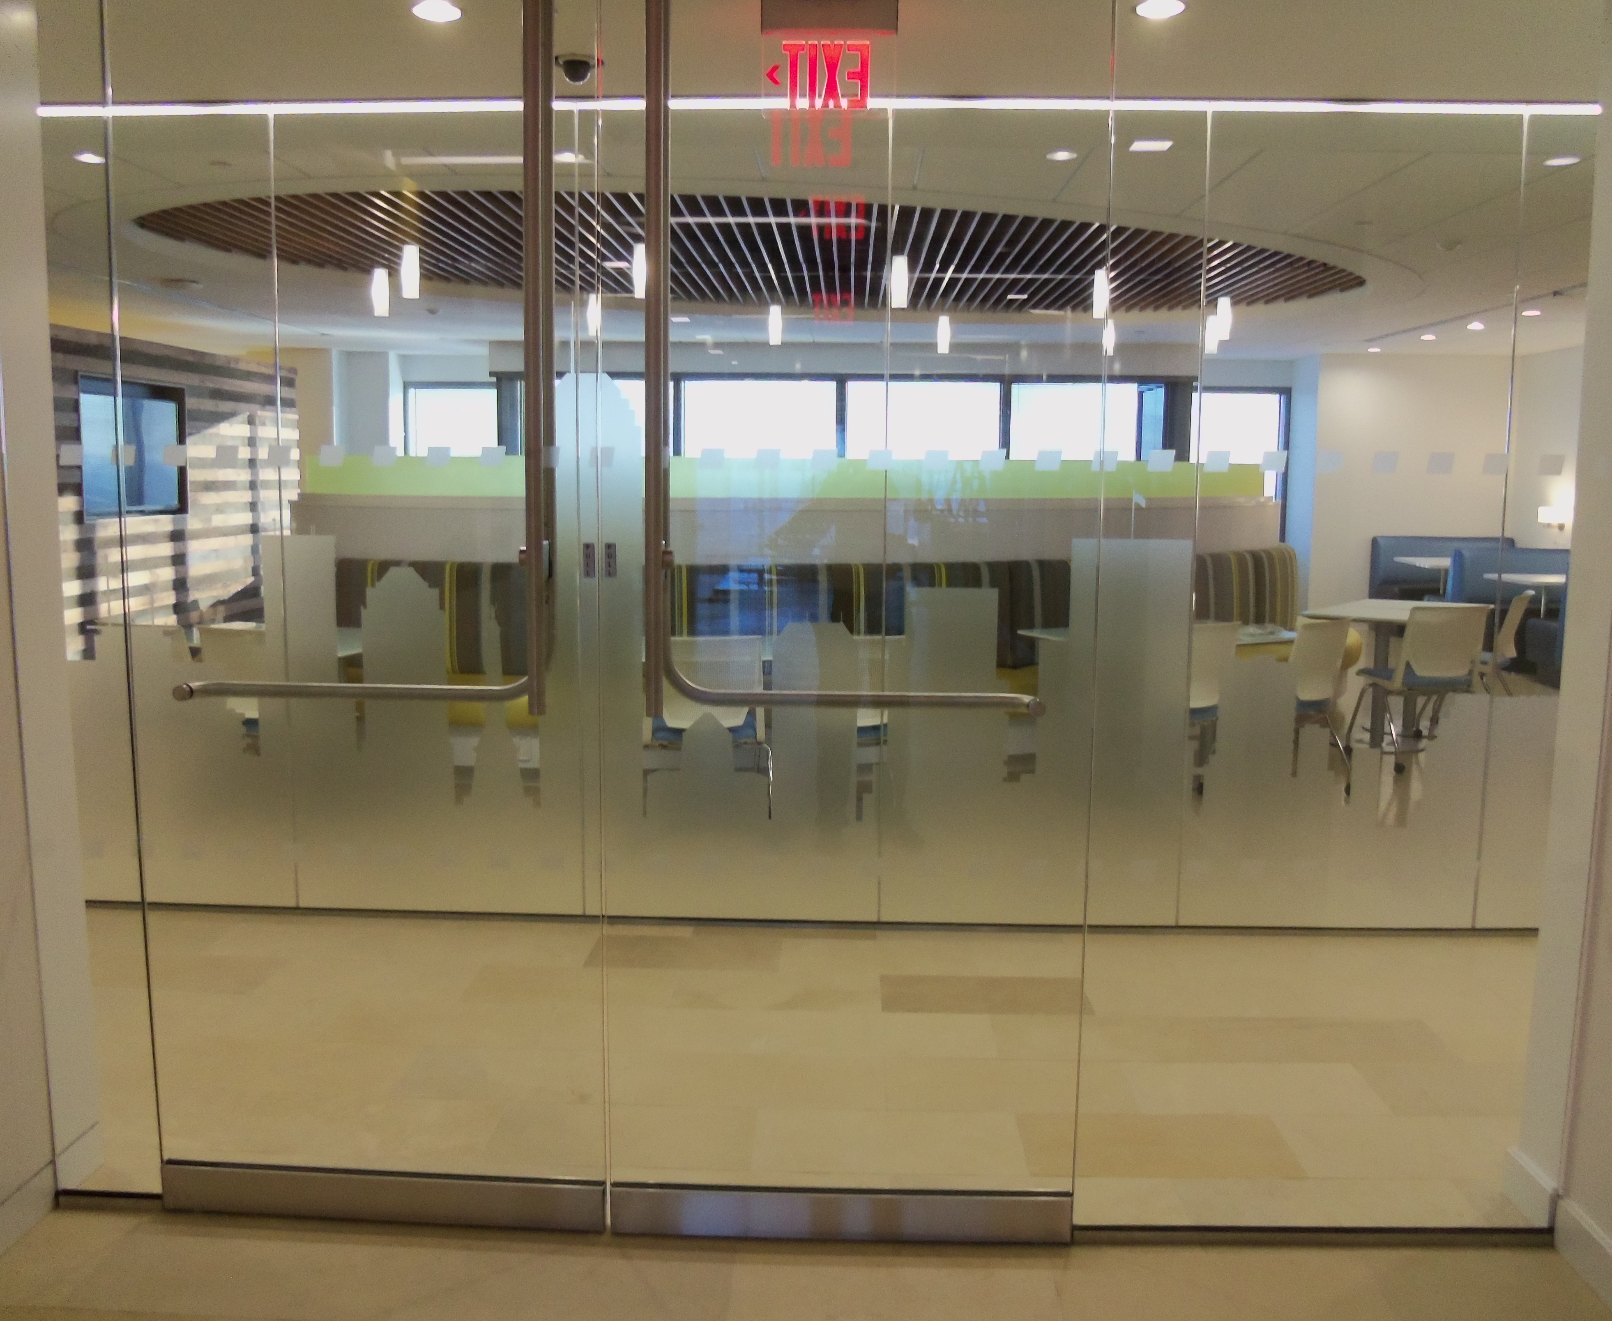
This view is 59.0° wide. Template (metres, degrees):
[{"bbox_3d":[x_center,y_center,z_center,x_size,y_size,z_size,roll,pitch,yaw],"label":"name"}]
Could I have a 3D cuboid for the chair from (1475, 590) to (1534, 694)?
[{"bbox_3d":[3.928,0.022,8.357,0.560,0.860,0.530,6,9,34],"label":"chair"}]

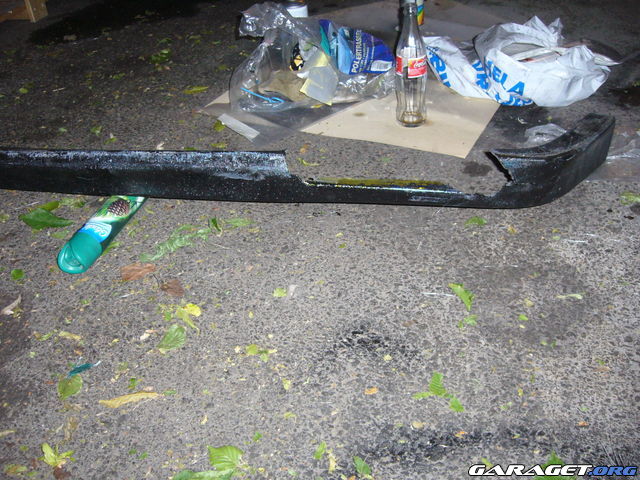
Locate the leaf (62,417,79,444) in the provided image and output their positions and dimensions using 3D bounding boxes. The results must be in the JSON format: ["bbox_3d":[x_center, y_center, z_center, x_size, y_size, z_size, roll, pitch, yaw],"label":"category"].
[{"bbox_3d":[-0.292,0.224,0.764,0.012,0.006,0.039,-8,38,-1],"label":"leaf"}]

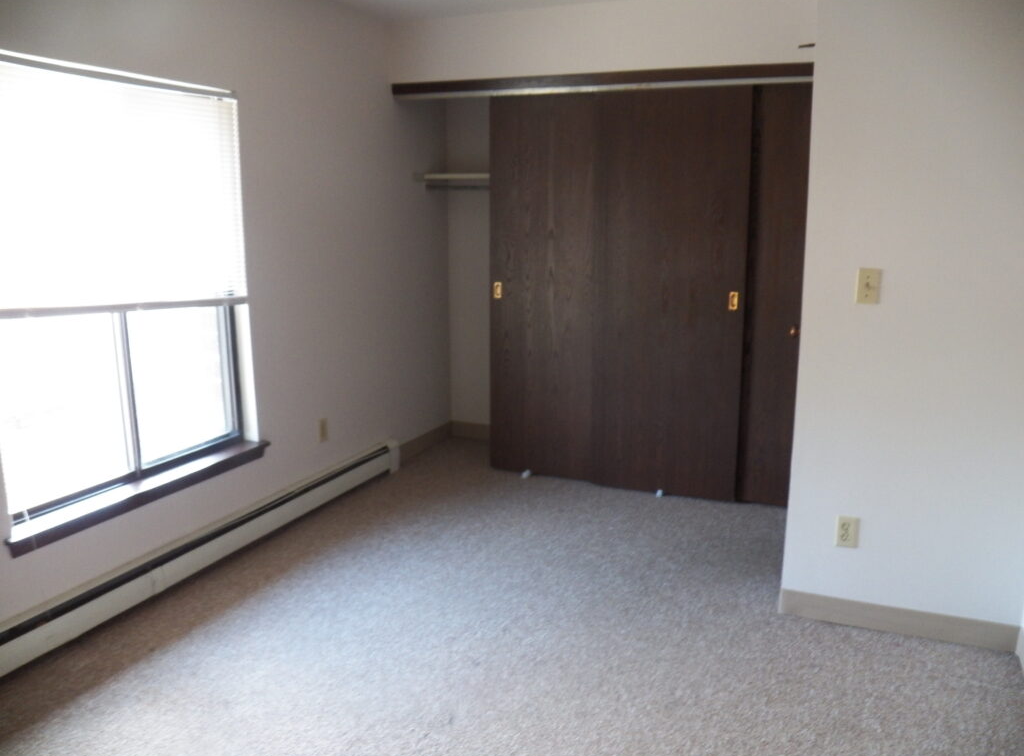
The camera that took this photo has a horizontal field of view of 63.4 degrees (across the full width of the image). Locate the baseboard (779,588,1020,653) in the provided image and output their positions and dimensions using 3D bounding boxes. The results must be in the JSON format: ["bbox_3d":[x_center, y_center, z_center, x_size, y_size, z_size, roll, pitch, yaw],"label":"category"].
[{"bbox_3d":[1.312,0.829,2.852,0.737,0.094,0.016,5,12,22],"label":"baseboard"}]

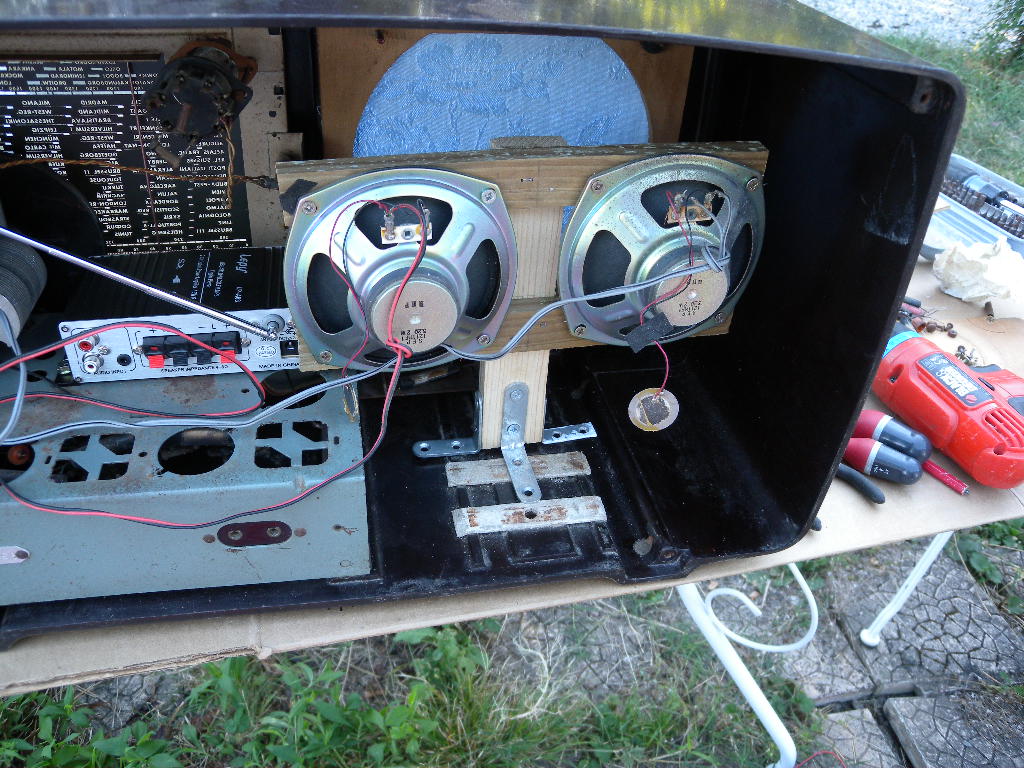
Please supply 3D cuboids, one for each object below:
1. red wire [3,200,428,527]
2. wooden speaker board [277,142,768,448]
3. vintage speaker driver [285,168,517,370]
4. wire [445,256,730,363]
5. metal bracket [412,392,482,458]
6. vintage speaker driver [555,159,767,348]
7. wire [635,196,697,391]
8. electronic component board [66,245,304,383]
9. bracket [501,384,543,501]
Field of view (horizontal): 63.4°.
[{"bbox_3d":[-0.148,-0.014,0.392,0.226,0.128,0.103,-6,38,-12],"label":"red wire"},{"bbox_3d":[0.005,-0.040,0.477,0.251,0.200,0.026,-6,38,-12],"label":"wooden speaker board"},{"bbox_3d":[-0.052,-0.043,0.415,0.120,0.120,0.042,-6,38,-12],"label":"vintage speaker driver"},{"bbox_3d":[0.037,-0.041,0.434,0.149,0.067,0.037,-6,38,-12],"label":"wire"},{"bbox_3d":[-0.041,0.022,0.520,0.046,0.049,0.015,-6,38,-12],"label":"metal bracket"},{"bbox_3d":[0.088,-0.058,0.444,0.120,0.120,0.042,-6,38,-12],"label":"vintage speaker driver"},{"bbox_3d":[0.078,-0.046,0.436,0.029,0.099,0.044,-6,38,-12],"label":"wire"},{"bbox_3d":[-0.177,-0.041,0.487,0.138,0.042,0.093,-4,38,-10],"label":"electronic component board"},{"bbox_3d":[0.007,0.035,0.501,0.015,0.054,0.051,-6,38,-12],"label":"bracket"}]

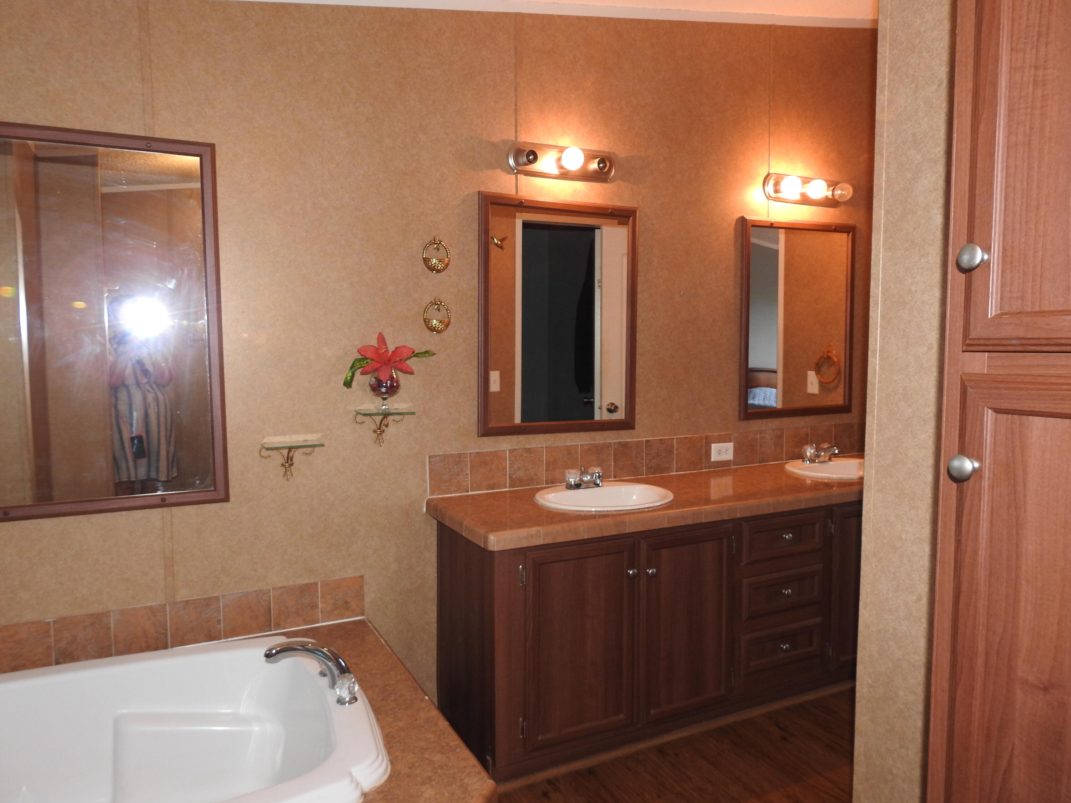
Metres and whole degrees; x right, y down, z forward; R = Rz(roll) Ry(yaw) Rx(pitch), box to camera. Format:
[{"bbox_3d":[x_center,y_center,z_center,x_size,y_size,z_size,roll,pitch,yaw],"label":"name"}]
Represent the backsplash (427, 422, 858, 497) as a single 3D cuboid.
[{"bbox_3d":[0.662,0.224,3.178,2.335,0.154,0.014,-2,5,-27],"label":"backsplash"}]

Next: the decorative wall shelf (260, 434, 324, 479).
[{"bbox_3d":[-0.783,0.197,2.382,0.185,0.131,0.135,-2,5,-27],"label":"decorative wall shelf"}]

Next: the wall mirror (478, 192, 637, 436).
[{"bbox_3d":[0.099,-0.320,2.841,0.663,0.885,0.040,-2,5,-27],"label":"wall mirror"}]

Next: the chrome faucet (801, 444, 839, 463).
[{"bbox_3d":[1.290,0.231,3.311,0.155,0.089,0.140,-2,5,-27],"label":"chrome faucet"}]

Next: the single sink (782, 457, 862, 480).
[{"bbox_3d":[1.343,0.360,3.187,0.500,0.155,0.435,-2,5,-27],"label":"single sink"}]

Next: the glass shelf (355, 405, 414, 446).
[{"bbox_3d":[-0.512,0.093,2.511,0.184,0.131,0.135,-2,5,-27],"label":"glass shelf"}]

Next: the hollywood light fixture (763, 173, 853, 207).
[{"bbox_3d":[1.232,-0.952,3.311,0.457,0.115,0.135,-2,5,-27],"label":"hollywood light fixture"}]

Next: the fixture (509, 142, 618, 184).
[{"bbox_3d":[0.129,-0.903,2.766,0.457,0.112,0.125,-2,5,-27],"label":"fixture"}]

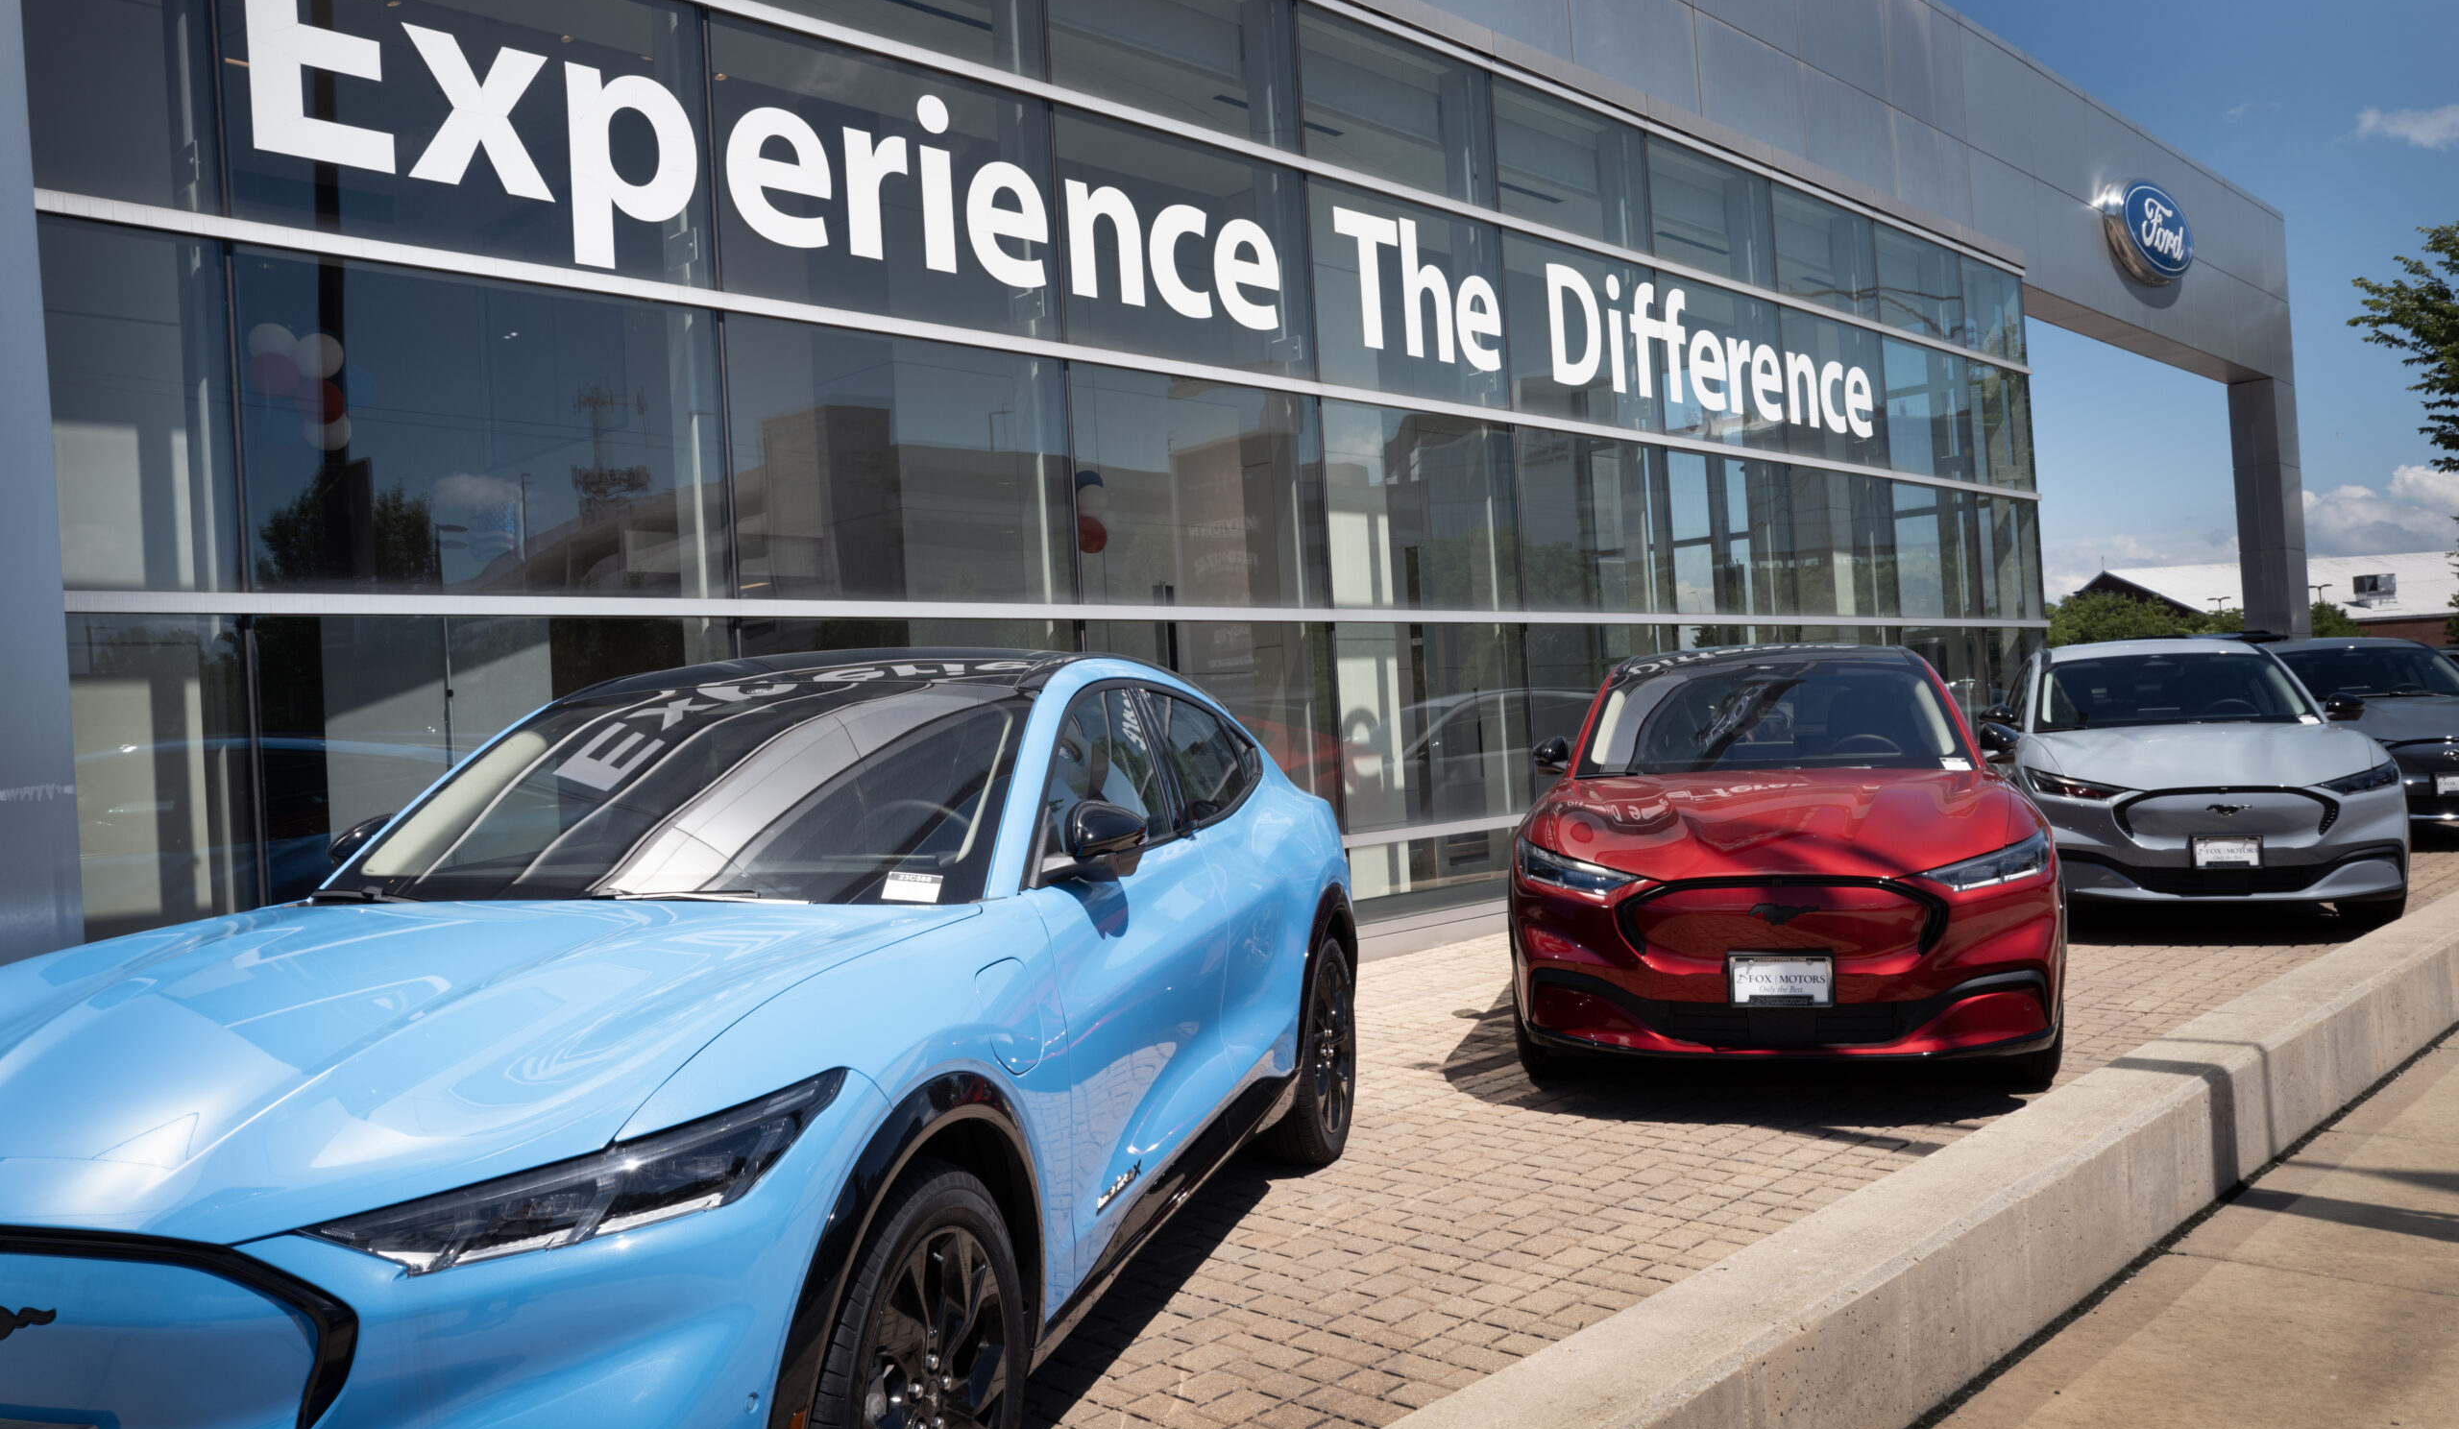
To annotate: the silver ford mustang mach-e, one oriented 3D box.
[{"bbox_3d":[5.770,0.325,11.920,1.970,1.610,4.720,-2,1,18],"label":"silver ford mustang mach-e"}]

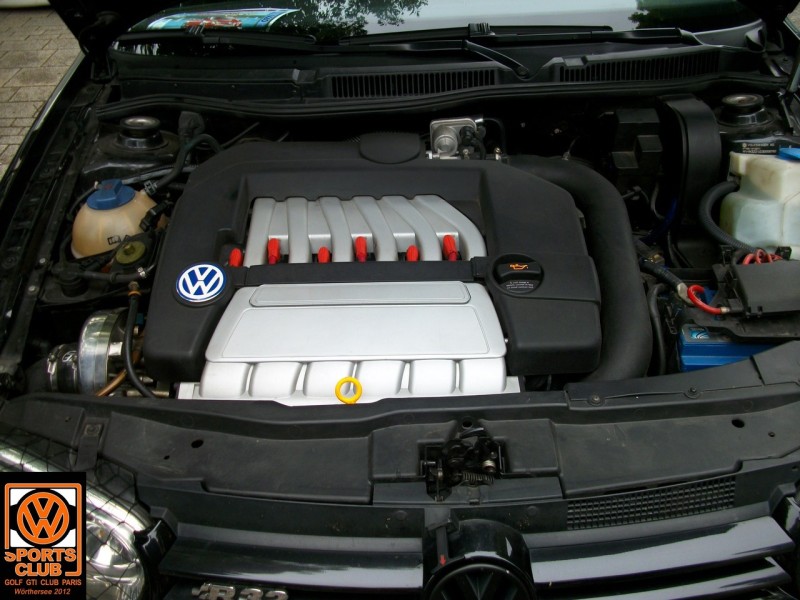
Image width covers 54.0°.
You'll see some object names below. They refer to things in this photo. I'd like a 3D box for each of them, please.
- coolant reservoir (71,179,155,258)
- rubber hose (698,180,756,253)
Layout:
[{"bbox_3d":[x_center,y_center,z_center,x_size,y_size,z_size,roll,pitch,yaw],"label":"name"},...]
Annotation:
[{"bbox_3d":[-0.449,-0.103,1.253,0.150,0.160,0.150,-1,36,0],"label":"coolant reservoir"},{"bbox_3d":[0.523,-0.131,1.250,0.092,0.070,0.100,-1,36,0],"label":"rubber hose"}]

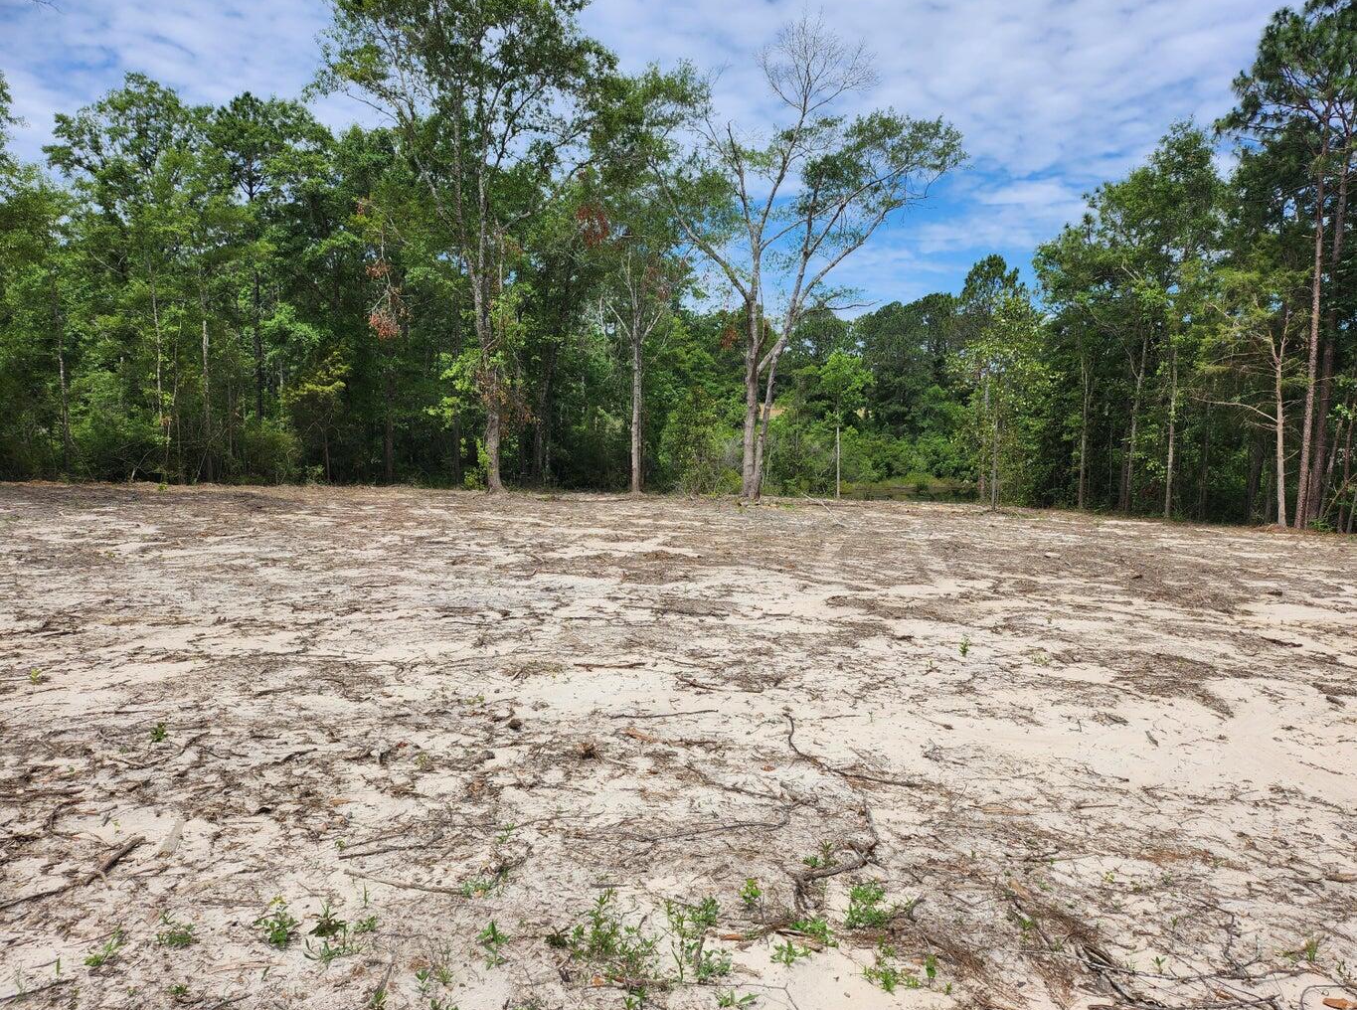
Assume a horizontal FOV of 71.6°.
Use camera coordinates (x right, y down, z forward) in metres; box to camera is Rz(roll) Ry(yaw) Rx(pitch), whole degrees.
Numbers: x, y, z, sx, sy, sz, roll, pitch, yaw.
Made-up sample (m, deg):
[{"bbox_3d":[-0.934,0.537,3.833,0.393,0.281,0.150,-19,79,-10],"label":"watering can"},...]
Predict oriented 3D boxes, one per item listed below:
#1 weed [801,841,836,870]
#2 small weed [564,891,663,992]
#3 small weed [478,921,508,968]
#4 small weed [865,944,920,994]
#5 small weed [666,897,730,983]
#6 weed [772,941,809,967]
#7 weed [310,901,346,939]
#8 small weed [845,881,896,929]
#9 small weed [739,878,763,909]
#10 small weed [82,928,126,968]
[{"bbox_3d":[0.549,1.373,3.691,0.141,0.084,0.113,0,2,9],"label":"weed"},{"bbox_3d":[-0.204,1.333,2.903,0.303,0.231,0.258,0,2,-4],"label":"small weed"},{"bbox_3d":[-0.583,1.383,2.967,0.095,0.126,0.090,0,2,-11],"label":"small weed"},{"bbox_3d":[0.650,1.409,2.866,0.182,0.083,0.145,1,2,13],"label":"small weed"},{"bbox_3d":[0.061,1.343,2.918,0.201,0.210,0.211,0,2,1],"label":"small weed"},{"bbox_3d":[0.355,1.423,2.991,0.126,0.043,0.088,0,2,7],"label":"weed"},{"bbox_3d":[-1.179,1.395,3.165,0.117,0.085,0.106,-1,3,-21],"label":"weed"},{"bbox_3d":[0.662,1.378,3.245,0.173,0.113,0.156,1,2,12],"label":"small weed"},{"bbox_3d":[0.257,1.384,3.357,0.091,0.091,0.081,0,2,4],"label":"small weed"},{"bbox_3d":[-1.821,1.406,2.988,0.121,0.079,0.103,-2,3,-32],"label":"small weed"}]

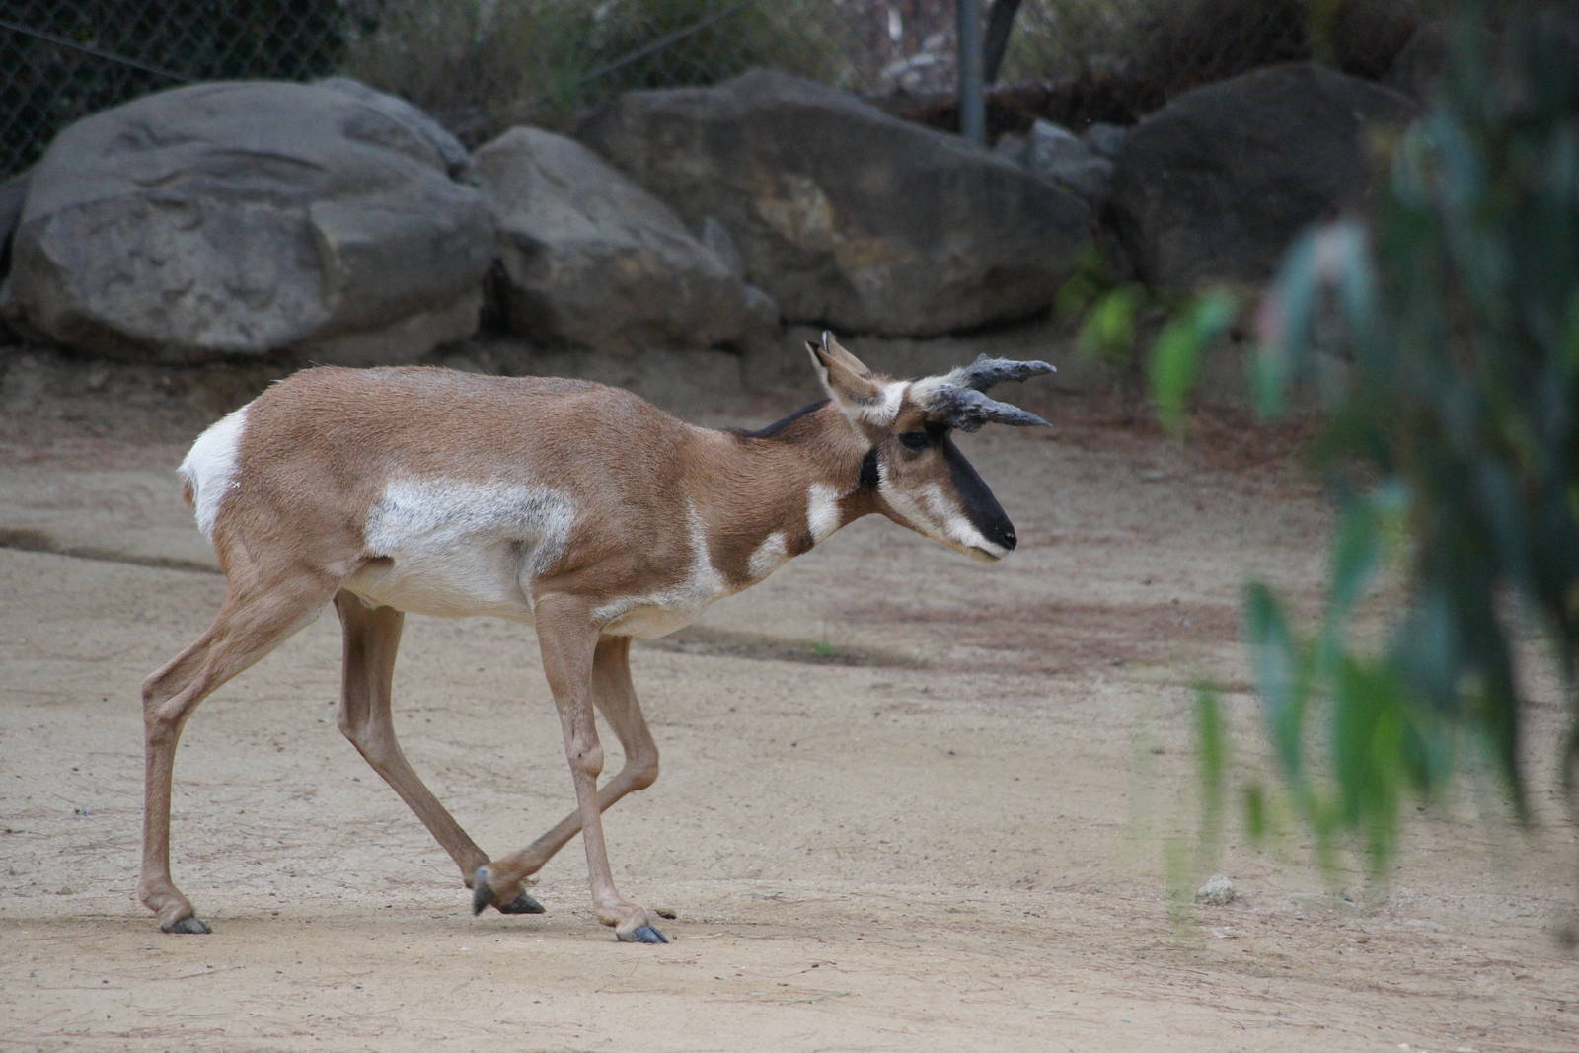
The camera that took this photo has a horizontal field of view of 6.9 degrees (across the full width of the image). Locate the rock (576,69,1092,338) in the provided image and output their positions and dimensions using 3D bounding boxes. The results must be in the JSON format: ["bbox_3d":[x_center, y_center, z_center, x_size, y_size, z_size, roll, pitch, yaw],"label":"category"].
[{"bbox_3d":[0.090,-0.644,26.400,1.000,0.480,0.620,-2,11,-8],"label":"rock"}]

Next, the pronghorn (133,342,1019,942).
[{"bbox_3d":[-0.310,0.171,21.100,1.440,0.965,0.380,0,11,4],"label":"pronghorn"}]

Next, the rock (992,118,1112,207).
[{"bbox_3d":[0.542,-0.733,26.850,0.250,0.180,0.220,-2,11,-8],"label":"rock"}]

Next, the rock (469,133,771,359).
[{"bbox_3d":[-0.337,-0.572,26.150,0.610,0.420,0.500,-2,11,-8],"label":"rock"}]

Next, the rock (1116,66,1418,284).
[{"bbox_3d":[0.965,-0.699,26.700,0.640,0.420,0.520,-2,11,-8],"label":"rock"}]

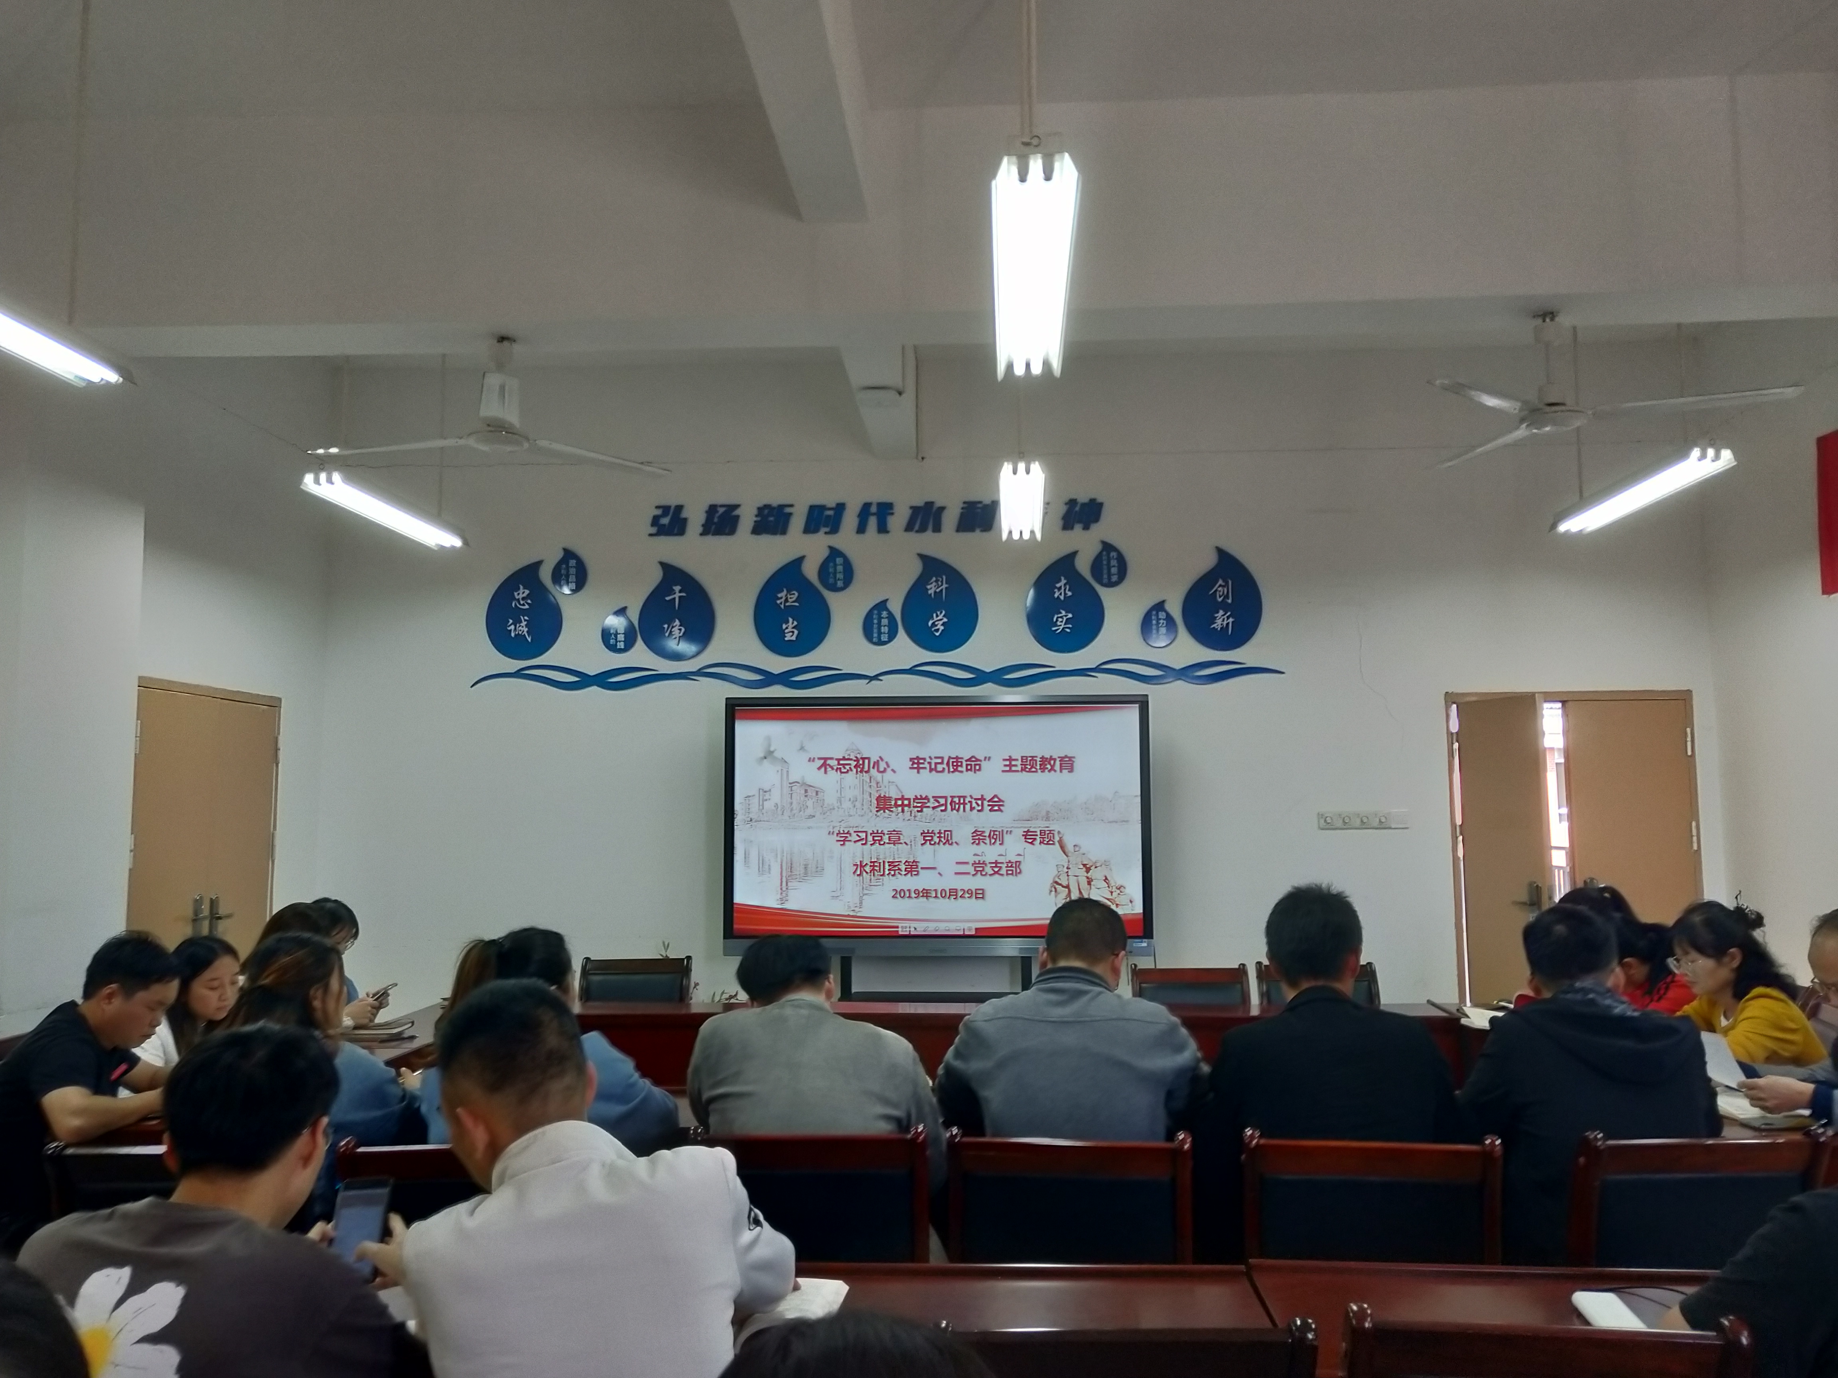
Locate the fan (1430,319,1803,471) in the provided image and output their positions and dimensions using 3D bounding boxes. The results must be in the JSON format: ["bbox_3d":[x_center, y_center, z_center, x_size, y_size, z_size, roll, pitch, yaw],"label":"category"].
[{"bbox_3d":[1.930,-0.943,4.012,1.140,0.362,1.120,-1,-5,4],"label":"fan"}]

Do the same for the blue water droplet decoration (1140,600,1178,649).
[{"bbox_3d":[1.151,-0.311,6.347,0.179,0.239,0.020,-1,-5,4],"label":"blue water droplet decoration"}]

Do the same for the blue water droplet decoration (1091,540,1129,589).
[{"bbox_3d":[0.917,-0.600,6.391,0.176,0.235,0.020,-1,-5,4],"label":"blue water droplet decoration"}]

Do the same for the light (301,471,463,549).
[{"bbox_3d":[-2.210,-0.751,5.620,0.180,0.085,1.210,-1,-5,4],"label":"light"}]

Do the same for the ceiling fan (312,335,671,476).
[{"bbox_3d":[-1.433,-1.037,4.546,1.300,0.412,1.200,2,-6,-18],"label":"ceiling fan"}]

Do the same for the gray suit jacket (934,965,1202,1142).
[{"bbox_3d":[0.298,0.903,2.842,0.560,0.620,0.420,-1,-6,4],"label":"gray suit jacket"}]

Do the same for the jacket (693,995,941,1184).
[{"bbox_3d":[-0.213,0.979,2.823,0.540,0.656,0.460,0,-5,-2],"label":"jacket"}]

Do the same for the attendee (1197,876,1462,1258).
[{"bbox_3d":[0.858,1.105,2.839,0.547,1.374,0.720,-1,-5,4],"label":"attendee"}]

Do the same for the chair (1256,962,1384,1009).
[{"bbox_3d":[1.574,1.528,5.006,0.470,0.925,0.550,-1,-5,4],"label":"chair"}]

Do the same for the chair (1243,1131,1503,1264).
[{"bbox_3d":[0.855,1.274,2.596,0.460,0.905,0.550,-1,-5,8],"label":"chair"}]

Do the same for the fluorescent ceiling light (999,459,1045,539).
[{"bbox_3d":[0.430,-0.777,5.520,0.180,0.085,1.210,-1,-5,4],"label":"fluorescent ceiling light"}]

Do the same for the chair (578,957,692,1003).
[{"bbox_3d":[-1.212,1.587,5.480,0.468,0.890,0.540,0,-6,-2],"label":"chair"}]

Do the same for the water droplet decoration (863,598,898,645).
[{"bbox_3d":[-0.192,-0.338,6.755,0.180,0.247,0.020,-1,-6,4],"label":"water droplet decoration"}]

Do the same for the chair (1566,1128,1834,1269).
[{"bbox_3d":[1.492,1.308,2.745,0.468,0.890,0.540,0,-6,-5],"label":"chair"}]

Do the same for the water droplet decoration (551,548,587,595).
[{"bbox_3d":[-1.762,-0.591,6.703,0.185,0.242,0.020,-1,-5,4],"label":"water droplet decoration"}]

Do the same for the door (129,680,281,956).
[{"bbox_3d":[-3.102,1.044,5.721,0.070,2.080,1.080,-1,-5,4],"label":"door"}]

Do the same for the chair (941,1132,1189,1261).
[{"bbox_3d":[0.302,1.278,2.620,0.460,0.905,0.550,-1,-5,6],"label":"chair"}]

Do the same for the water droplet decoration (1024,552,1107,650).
[{"bbox_3d":[0.735,-0.439,6.697,0.396,0.520,0.020,-1,-6,4],"label":"water droplet decoration"}]

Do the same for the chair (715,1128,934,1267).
[{"bbox_3d":[-0.185,1.329,2.748,0.470,0.925,0.550,-1,-5,4],"label":"chair"}]

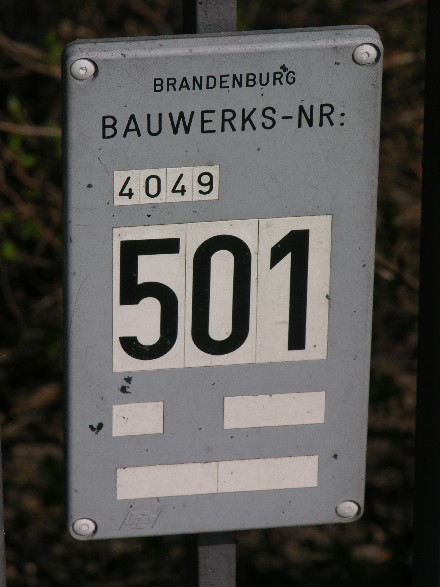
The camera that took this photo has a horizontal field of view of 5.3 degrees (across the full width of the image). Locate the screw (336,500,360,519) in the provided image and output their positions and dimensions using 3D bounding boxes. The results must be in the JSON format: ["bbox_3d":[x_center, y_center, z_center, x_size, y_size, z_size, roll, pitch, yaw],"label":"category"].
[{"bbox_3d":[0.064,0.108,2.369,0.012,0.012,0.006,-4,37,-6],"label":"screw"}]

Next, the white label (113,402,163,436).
[{"bbox_3d":[-0.040,0.061,2.319,0.025,0.019,0.002,-4,37,-6],"label":"white label"}]

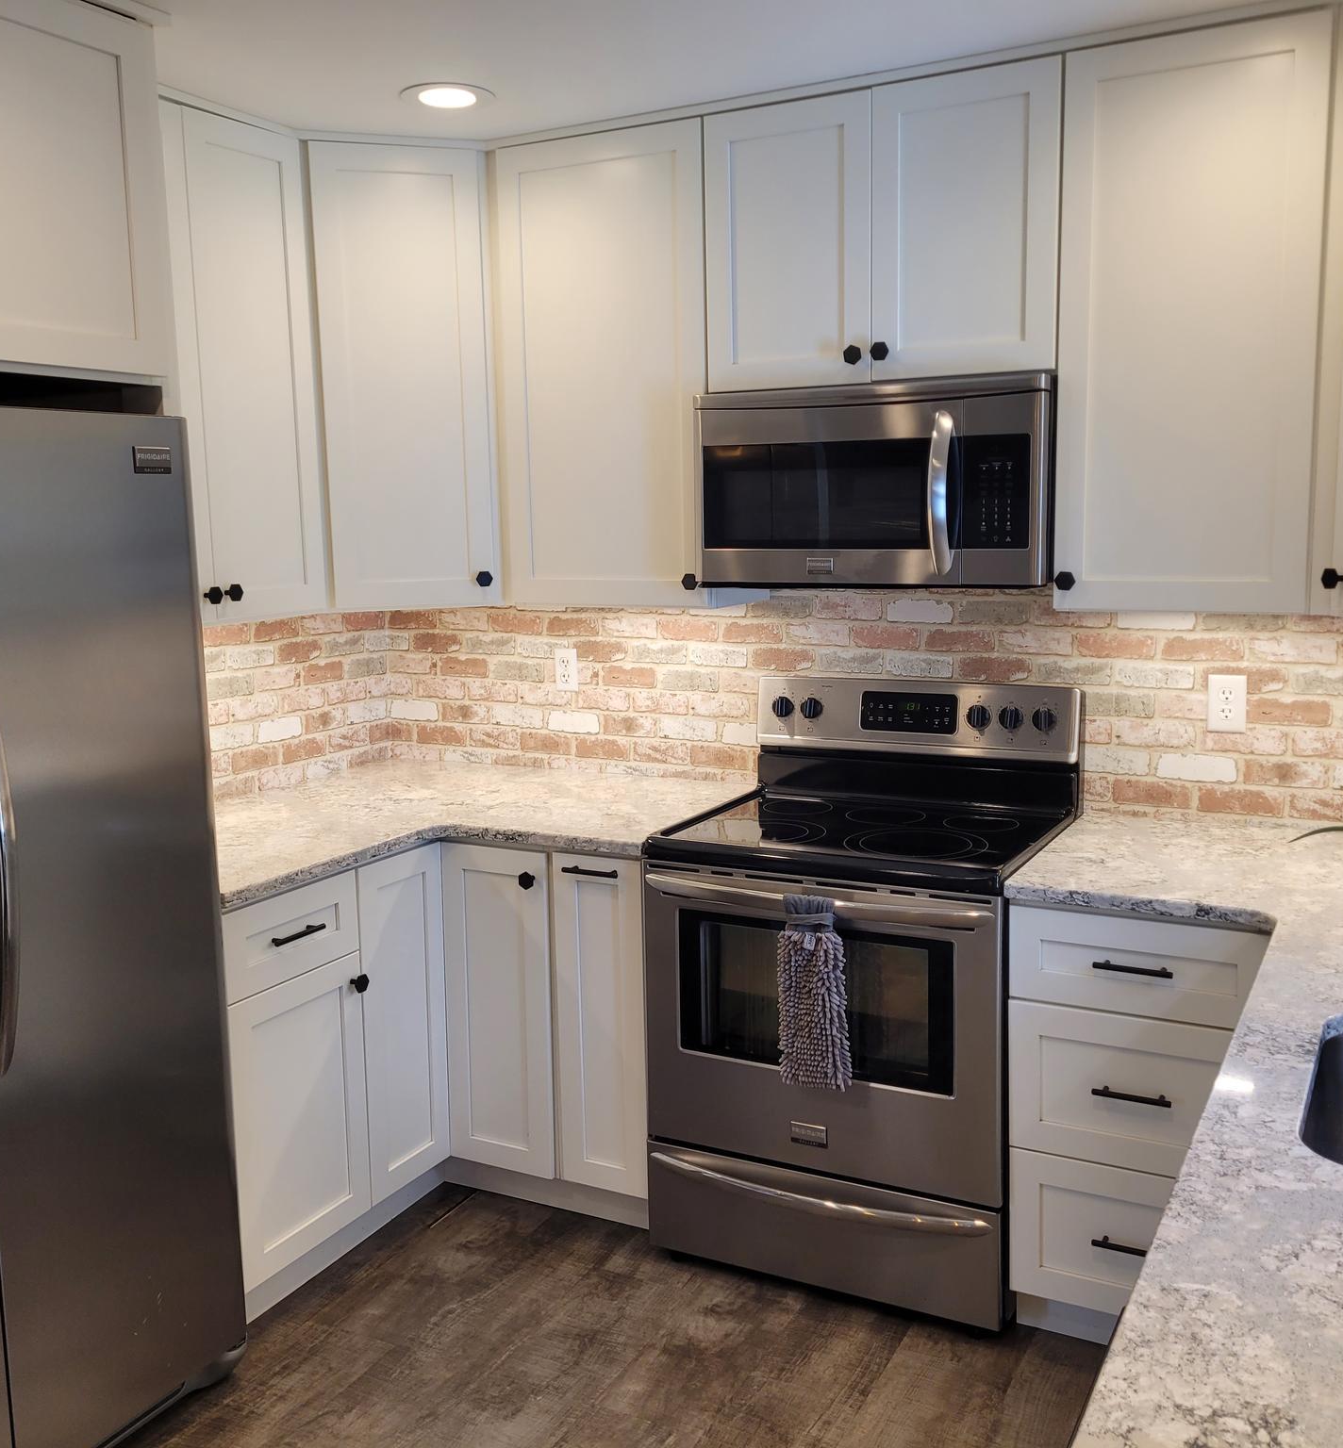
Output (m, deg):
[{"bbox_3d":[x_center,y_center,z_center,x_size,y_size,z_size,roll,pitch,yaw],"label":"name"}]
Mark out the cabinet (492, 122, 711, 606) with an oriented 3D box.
[{"bbox_3d":[-0.093,-0.812,3.429,0.563,1.041,0.336,3,9,28],"label":"cabinet"}]

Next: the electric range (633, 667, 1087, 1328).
[{"bbox_3d":[0.428,0.540,3.140,0.761,1.202,0.695,3,9,28],"label":"electric range"}]

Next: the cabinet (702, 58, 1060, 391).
[{"bbox_3d":[0.486,-1.011,3.086,0.761,0.578,0.336,3,9,28],"label":"cabinet"}]

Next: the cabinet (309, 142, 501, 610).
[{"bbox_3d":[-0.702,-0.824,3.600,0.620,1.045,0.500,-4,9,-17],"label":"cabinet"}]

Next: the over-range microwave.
[{"bbox_3d":[0.477,-0.507,3.118,0.760,0.406,0.425,3,9,28],"label":"over-range microwave"}]

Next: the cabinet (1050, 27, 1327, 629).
[{"bbox_3d":[1.033,-0.749,2.831,0.470,1.041,0.336,3,9,28],"label":"cabinet"}]

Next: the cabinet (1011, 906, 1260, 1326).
[{"bbox_3d":[0.988,0.722,2.913,0.455,0.884,0.632,3,9,28],"label":"cabinet"}]

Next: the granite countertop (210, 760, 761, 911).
[{"bbox_3d":[-0.597,0.241,3.272,1.205,0.032,1.370,3,9,28],"label":"granite countertop"}]

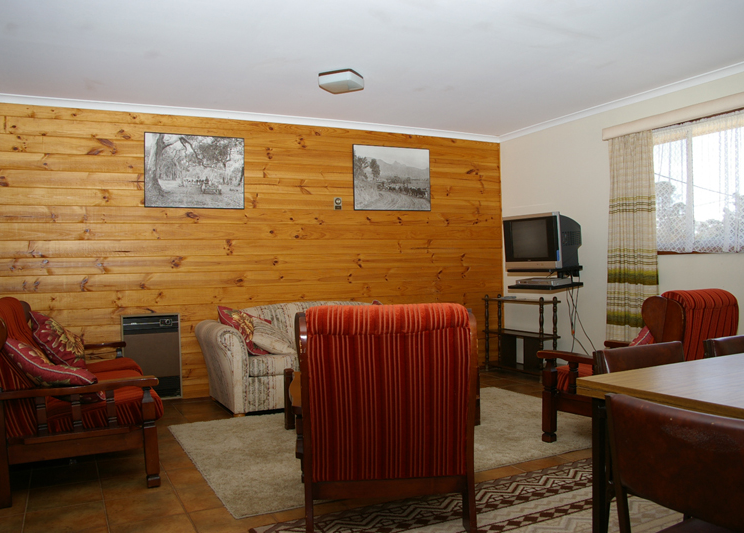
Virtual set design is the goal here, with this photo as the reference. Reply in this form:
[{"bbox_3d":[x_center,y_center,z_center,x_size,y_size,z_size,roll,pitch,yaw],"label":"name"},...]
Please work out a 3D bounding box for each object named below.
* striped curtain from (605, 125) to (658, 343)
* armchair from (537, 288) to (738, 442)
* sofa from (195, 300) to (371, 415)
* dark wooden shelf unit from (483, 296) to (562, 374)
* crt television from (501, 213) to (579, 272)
[{"bbox_3d":[2.104,-0.140,4.882,0.100,1.900,0.500,-2,1,-26],"label":"striped curtain"},{"bbox_3d":[1.524,0.577,3.442,0.790,0.895,0.835,-2,1,-41],"label":"armchair"},{"bbox_3d":[-0.453,0.689,4.995,1.860,0.770,0.820,-2,1,-26],"label":"sofa"},{"bbox_3d":[1.387,0.646,5.619,0.260,0.745,0.790,-2,1,-31],"label":"dark wooden shelf unit"},{"bbox_3d":[1.551,-0.227,5.303,0.460,0.468,0.575,-6,3,-40],"label":"crt television"}]

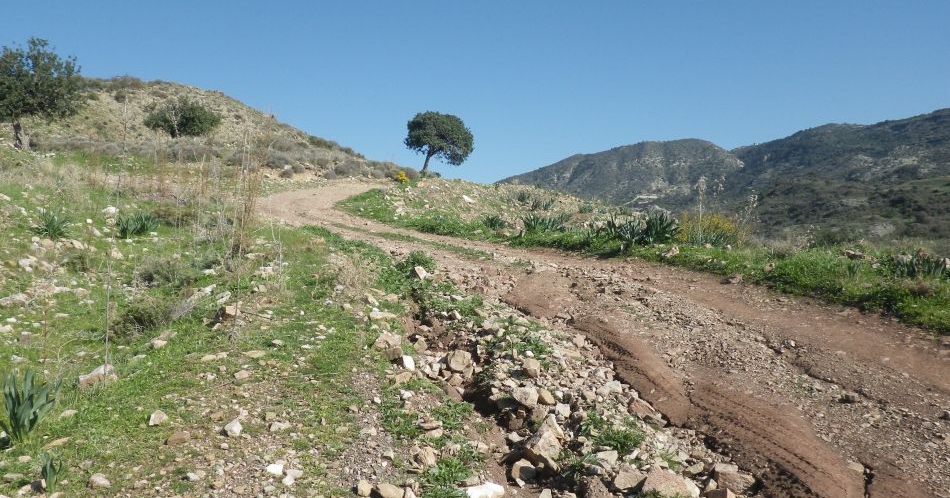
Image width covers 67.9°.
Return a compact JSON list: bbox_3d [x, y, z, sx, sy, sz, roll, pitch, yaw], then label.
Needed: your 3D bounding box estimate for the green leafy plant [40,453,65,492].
[{"bbox_3d":[-2.007,1.062,3.350,0.114,0.190,0.100,0,2,0],"label":"green leafy plant"}]

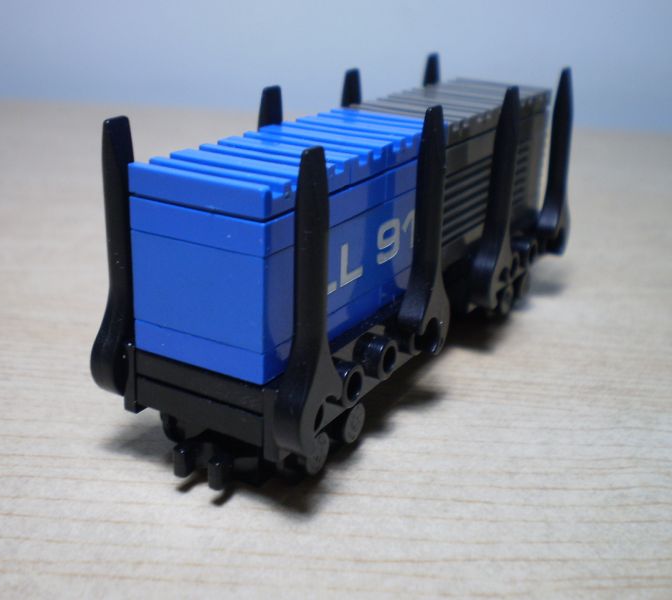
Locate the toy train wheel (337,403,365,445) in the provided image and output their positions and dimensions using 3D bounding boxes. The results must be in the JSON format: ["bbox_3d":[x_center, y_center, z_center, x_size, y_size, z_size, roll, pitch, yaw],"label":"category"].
[{"bbox_3d":[0.001,0.014,0.110,0.002,0.005,0.005,13,24,28],"label":"toy train wheel"}]

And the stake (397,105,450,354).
[{"bbox_3d":[0.011,-0.007,0.112,0.003,0.030,0.008,13,24,28],"label":"stake"}]

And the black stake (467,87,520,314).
[{"bbox_3d":[0.022,-0.014,0.130,0.003,0.030,0.008,13,24,28],"label":"black stake"}]

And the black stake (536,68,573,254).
[{"bbox_3d":[0.035,-0.021,0.151,0.003,0.030,0.008,13,24,28],"label":"black stake"}]

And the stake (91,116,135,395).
[{"bbox_3d":[-0.022,-0.004,0.101,0.003,0.030,0.008,13,24,28],"label":"stake"}]

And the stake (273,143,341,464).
[{"bbox_3d":[-0.002,0.000,0.091,0.003,0.030,0.008,13,24,28],"label":"stake"}]

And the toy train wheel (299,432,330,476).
[{"bbox_3d":[-0.003,0.016,0.103,0.002,0.005,0.005,13,24,28],"label":"toy train wheel"}]

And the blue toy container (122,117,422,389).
[{"bbox_3d":[-0.003,-0.008,0.109,0.016,0.019,0.040,13,24,28],"label":"blue toy container"}]

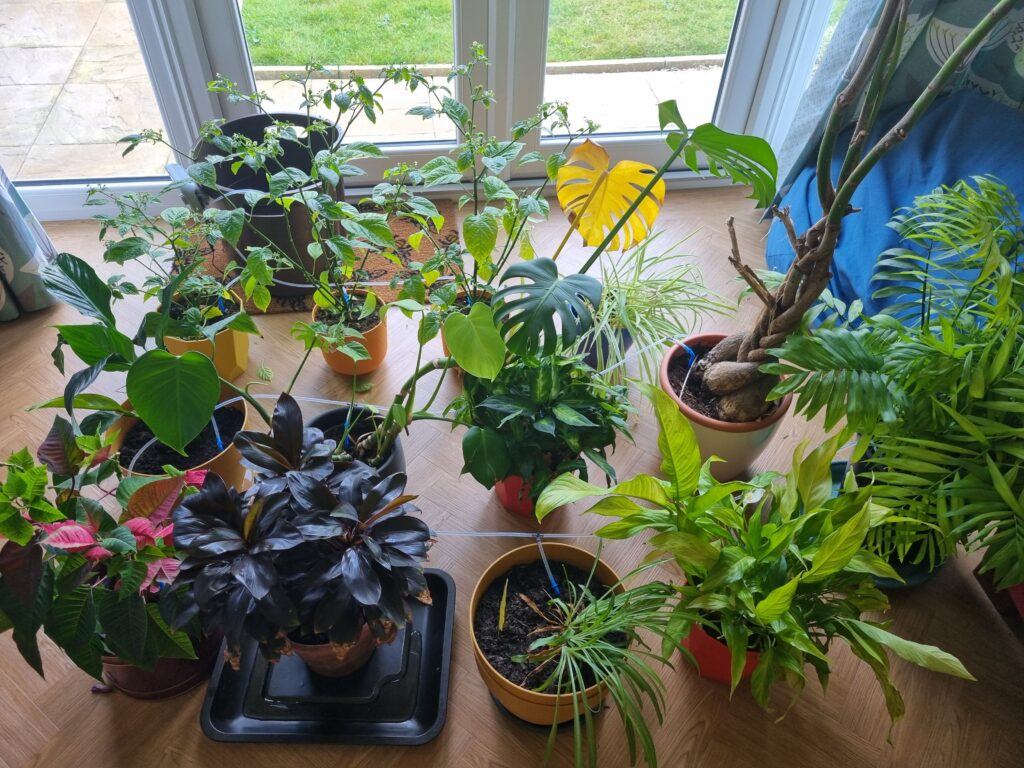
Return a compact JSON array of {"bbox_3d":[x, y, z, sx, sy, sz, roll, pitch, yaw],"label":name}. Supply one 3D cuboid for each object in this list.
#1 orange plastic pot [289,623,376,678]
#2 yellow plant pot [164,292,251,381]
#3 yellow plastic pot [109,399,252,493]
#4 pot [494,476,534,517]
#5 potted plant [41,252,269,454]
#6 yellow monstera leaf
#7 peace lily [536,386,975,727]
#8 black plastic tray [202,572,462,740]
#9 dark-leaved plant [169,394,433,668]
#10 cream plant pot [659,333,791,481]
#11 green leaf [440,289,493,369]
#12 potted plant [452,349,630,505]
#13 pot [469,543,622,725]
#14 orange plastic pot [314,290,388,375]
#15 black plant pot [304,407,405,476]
[{"bbox_3d":[-0.299,0.375,1.231,0.150,0.135,0.150,1,47,-1],"label":"orange plastic pot"},{"bbox_3d":[-0.688,-0.103,1.744,0.188,0.158,0.188,-5,47,-7],"label":"yellow plant pot"},{"bbox_3d":[-0.619,0.140,1.488,0.245,0.200,0.245,-5,47,-7],"label":"yellow plastic pot"},{"bbox_3d":[0.042,0.164,1.474,0.155,0.137,0.155,1,47,-1],"label":"pot"},{"bbox_3d":[-0.627,0.021,1.402,0.440,0.430,0.400,3,47,0],"label":"potted plant"},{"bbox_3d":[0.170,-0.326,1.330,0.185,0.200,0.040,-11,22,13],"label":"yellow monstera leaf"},{"bbox_3d":[0.367,0.289,1.201,0.600,0.470,0.460,-5,47,-7],"label":"peace lily"},{"bbox_3d":[-0.292,0.459,1.310,0.380,0.045,0.305,2,47,-1],"label":"black plastic tray"},{"bbox_3d":[-0.316,0.263,1.194,0.385,0.460,0.340,-5,47,-7],"label":"dark-leaved plant"},{"bbox_3d":[0.402,0.063,1.542,0.250,0.202,0.250,3,47,0],"label":"cream plant pot"},{"bbox_3d":[-0.064,-0.074,1.306,0.100,0.140,0.035,-10,15,0],"label":"green leaf"},{"bbox_3d":[0.050,0.097,1.417,0.310,0.310,0.300,3,47,0],"label":"potted plant"},{"bbox_3d":[0.058,0.421,1.252,0.248,0.195,0.248,1,47,-1],"label":"pot"},{"bbox_3d":[-0.365,-0.115,1.778,0.163,0.145,0.163,-5,47,-7],"label":"orange plastic pot"},{"bbox_3d":[-0.292,0.157,1.453,0.180,0.152,0.180,1,47,-1],"label":"black plant pot"}]

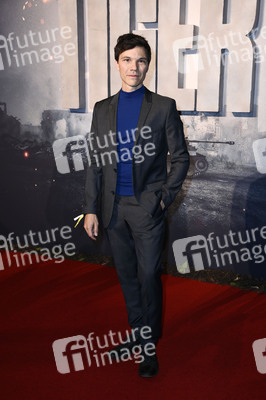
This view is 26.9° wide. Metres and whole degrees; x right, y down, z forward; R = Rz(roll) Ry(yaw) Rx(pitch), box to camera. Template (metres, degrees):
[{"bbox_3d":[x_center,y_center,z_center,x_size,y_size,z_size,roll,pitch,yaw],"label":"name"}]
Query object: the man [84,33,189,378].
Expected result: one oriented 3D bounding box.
[{"bbox_3d":[0.020,0.028,2.948,0.520,1.780,0.400,4,14,17],"label":"man"}]

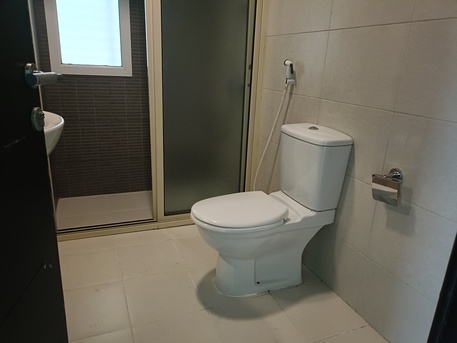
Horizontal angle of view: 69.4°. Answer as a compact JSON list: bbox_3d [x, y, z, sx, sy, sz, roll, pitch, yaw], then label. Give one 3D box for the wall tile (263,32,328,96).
[{"bbox_3d":[0.349,-0.591,1.839,0.015,0.309,0.599,-5,19,-22],"label":"wall tile"}]

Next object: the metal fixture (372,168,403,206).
[{"bbox_3d":[0.605,0.056,1.226,0.080,0.122,0.130,-5,19,-22],"label":"metal fixture"}]

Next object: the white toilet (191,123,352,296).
[{"bbox_3d":[0.152,0.195,1.562,0.678,0.778,0.400,-5,19,-22],"label":"white toilet"}]

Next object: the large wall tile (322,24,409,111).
[{"bbox_3d":[0.549,-0.436,1.383,0.015,0.309,0.443,-5,19,-22],"label":"large wall tile"}]

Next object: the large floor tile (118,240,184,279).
[{"bbox_3d":[-0.437,0.487,1.852,0.326,0.015,0.329,-5,19,-22],"label":"large floor tile"}]

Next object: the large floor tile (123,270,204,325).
[{"bbox_3d":[-0.311,0.585,1.564,0.326,0.015,0.329,-5,19,-22],"label":"large floor tile"}]

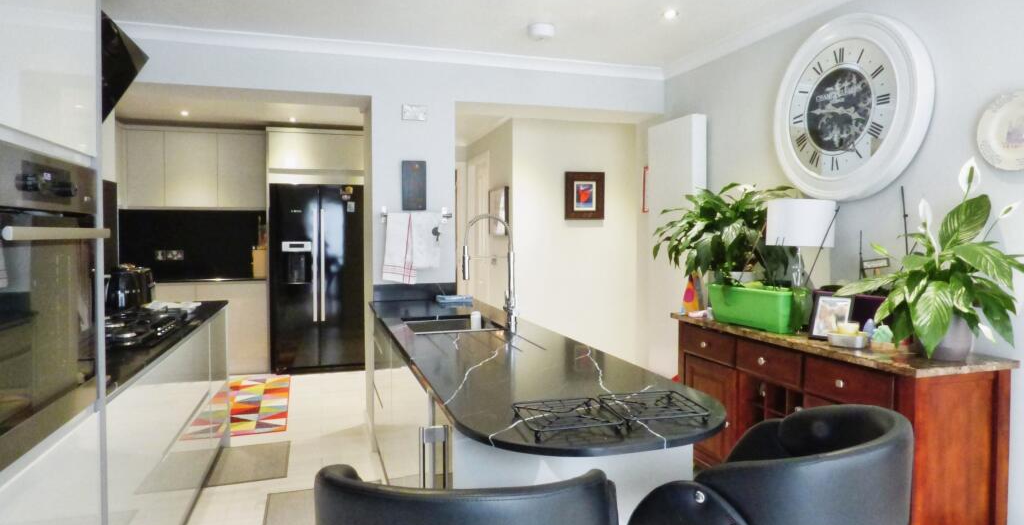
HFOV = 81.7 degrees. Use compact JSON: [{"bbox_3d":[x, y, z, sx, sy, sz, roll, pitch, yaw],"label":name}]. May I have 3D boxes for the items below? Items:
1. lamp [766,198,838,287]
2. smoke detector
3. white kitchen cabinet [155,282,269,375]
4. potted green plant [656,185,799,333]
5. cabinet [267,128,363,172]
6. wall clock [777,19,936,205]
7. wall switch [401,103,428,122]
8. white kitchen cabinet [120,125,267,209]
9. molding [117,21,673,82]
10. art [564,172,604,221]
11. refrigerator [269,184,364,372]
[{"bbox_3d":[1.344,0.006,2.754,0.320,0.590,0.320,-1,3,-18],"label":"lamp"},{"bbox_3d":[0.158,-1.238,3.171,0.138,0.050,0.138,0,3,0],"label":"smoke detector"},{"bbox_3d":[-2.892,0.610,5.689,1.065,0.905,0.580,-1,3,-18],"label":"white kitchen cabinet"},{"bbox_3d":[1.107,-0.043,2.923,0.500,0.698,0.710,-1,3,-18],"label":"potted green plant"},{"bbox_3d":[-1.950,-1.088,5.933,0.890,0.398,0.570,-1,3,-18],"label":"cabinet"},{"bbox_3d":[1.504,-0.691,2.690,0.065,0.805,0.805,-1,3,-18],"label":"wall clock"},{"bbox_3d":[-0.592,-0.907,3.584,0.147,0.090,0.012,-1,3,-18],"label":"wall switch"},{"bbox_3d":[-3.012,-0.885,5.700,1.220,0.753,0.340,-1,3,-18],"label":"white kitchen cabinet"},{"bbox_3d":[-0.524,-1.255,3.539,3.358,0.075,0.075,-1,3,-18],"label":"molding"},{"bbox_3d":[0.540,-0.493,4.388,0.315,0.345,0.025,-1,3,-18],"label":"art"},{"bbox_3d":[-1.924,0.149,5.927,0.900,1.795,0.700,-1,3,-18],"label":"refrigerator"}]

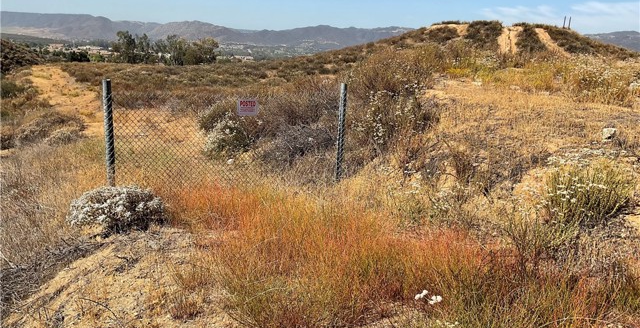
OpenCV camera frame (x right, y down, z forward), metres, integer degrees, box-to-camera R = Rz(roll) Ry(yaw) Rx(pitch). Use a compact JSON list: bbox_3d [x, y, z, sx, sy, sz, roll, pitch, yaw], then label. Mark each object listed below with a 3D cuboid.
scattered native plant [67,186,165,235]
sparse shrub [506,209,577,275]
[{"bbox_3d":[-1.875,0.414,4.950,0.839,0.335,0.738,-4,14,-21],"label":"scattered native plant"},{"bbox_3d":[1.626,0.566,3.950,0.498,0.418,0.438,7,14,23],"label":"sparse shrub"}]

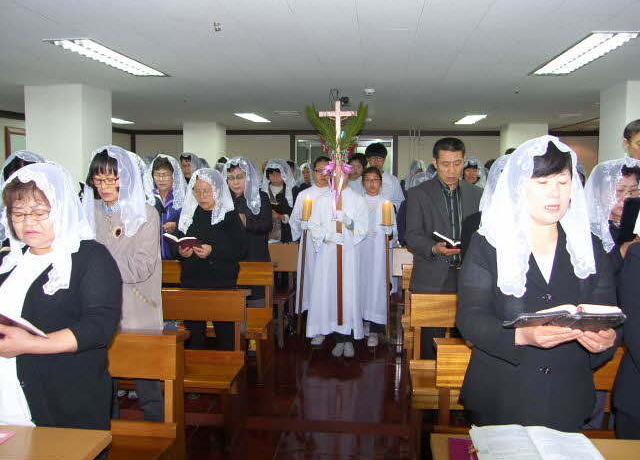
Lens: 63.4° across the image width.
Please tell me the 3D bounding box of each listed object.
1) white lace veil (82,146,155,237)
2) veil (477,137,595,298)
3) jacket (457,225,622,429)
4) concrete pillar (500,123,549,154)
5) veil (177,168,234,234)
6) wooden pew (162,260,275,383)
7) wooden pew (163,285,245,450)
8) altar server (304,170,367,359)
[{"bbox_3d":[-0.987,-0.190,2.548,0.300,0.410,0.290,1,6,7],"label":"white lace veil"},{"bbox_3d":[0.610,-0.044,1.480,0.300,0.430,0.300,1,6,9],"label":"veil"},{"bbox_3d":[0.599,0.268,1.466,0.450,0.580,0.310,1,6,4],"label":"jacket"},{"bbox_3d":[3.334,-0.567,8.609,0.570,2.330,0.560,1,6,7],"label":"concrete pillar"},{"bbox_3d":[-0.761,-0.201,3.472,0.340,0.400,0.280,1,6,7],"label":"veil"},{"bbox_3d":[-1.111,0.664,4.092,1.500,0.800,0.560,1,6,7],"label":"wooden pew"},{"bbox_3d":[-1.197,0.767,3.121,1.500,0.800,0.560,1,6,7],"label":"wooden pew"},{"bbox_3d":[0.140,0.201,4.229,0.500,1.540,0.420,1,6,5],"label":"altar server"}]

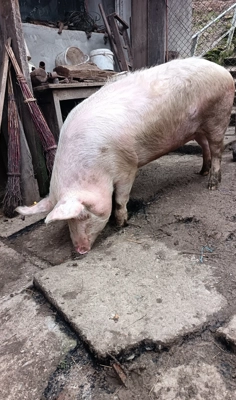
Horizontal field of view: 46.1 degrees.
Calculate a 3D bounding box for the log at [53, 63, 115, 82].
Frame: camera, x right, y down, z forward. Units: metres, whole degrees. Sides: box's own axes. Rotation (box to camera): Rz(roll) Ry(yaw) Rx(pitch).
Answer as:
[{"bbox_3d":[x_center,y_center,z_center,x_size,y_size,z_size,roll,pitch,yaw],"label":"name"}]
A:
[{"bbox_3d":[-0.307,-1.210,2.620,0.550,0.150,0.200,-14,32,-24],"label":"log"}]

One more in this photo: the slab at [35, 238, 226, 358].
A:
[{"bbox_3d":[0.058,0.448,1.369,0.720,0.070,0.580,-16,33,-26],"label":"slab"}]

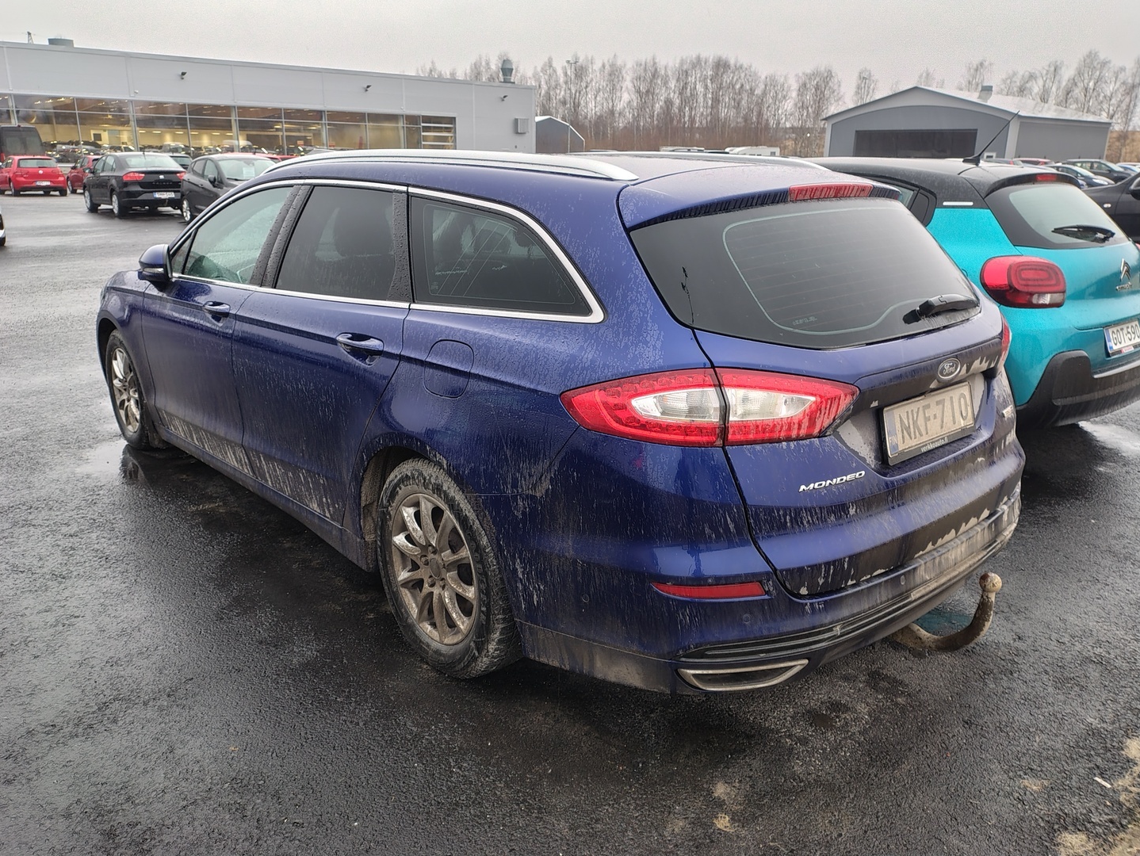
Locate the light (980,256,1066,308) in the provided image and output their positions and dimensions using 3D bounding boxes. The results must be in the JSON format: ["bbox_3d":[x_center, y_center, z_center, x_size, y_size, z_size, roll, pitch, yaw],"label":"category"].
[{"bbox_3d":[1.958,-0.648,3.546,0.290,0.200,0.250,-14,23,-38],"label":"light"}]

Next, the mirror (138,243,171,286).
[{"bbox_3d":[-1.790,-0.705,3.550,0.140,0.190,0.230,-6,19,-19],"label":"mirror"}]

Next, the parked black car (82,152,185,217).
[{"bbox_3d":[-10.900,-6.100,20.750,1.710,1.460,4.480,-15,23,-40],"label":"parked black car"}]

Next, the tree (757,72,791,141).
[{"bbox_3d":[24.773,-37.916,100.000,4.100,10.500,4.100,-15,23,-39],"label":"tree"}]

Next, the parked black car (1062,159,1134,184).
[{"bbox_3d":[34.028,-16.426,53.000,1.800,1.520,4.400,-13,22,-35],"label":"parked black car"}]

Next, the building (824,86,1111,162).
[{"bbox_3d":[31.400,-22.900,65.000,18.500,6.600,14.600,-15,23,-40],"label":"building"}]

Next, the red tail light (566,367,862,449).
[{"bbox_3d":[0.314,-0.100,1.785,0.530,0.170,0.380,-15,23,-39],"label":"red tail light"}]

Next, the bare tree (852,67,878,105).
[{"bbox_3d":[42.968,-45.087,120.000,3.765,15.513,3.765,0,18,0],"label":"bare tree"}]

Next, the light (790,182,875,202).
[{"bbox_3d":[0.692,-0.623,2.174,0.385,0.042,0.050,-15,23,-39],"label":"light"}]

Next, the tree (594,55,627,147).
[{"bbox_3d":[5.907,-46.079,120.000,4.933,16.967,4.933,0,18,0],"label":"tree"}]

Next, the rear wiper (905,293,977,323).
[{"bbox_3d":[1.002,-0.313,2.233,0.410,0.055,0.060,-15,23,-39],"label":"rear wiper"}]

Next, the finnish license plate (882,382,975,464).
[{"bbox_3d":[0.946,-0.013,2.170,0.450,0.135,0.020,-16,9,-41],"label":"finnish license plate"}]

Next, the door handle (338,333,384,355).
[{"bbox_3d":[-0.606,-0.245,2.390,0.060,0.050,0.250,-15,23,-39],"label":"door handle"}]

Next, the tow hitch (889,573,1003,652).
[{"bbox_3d":[1.009,0.487,2.275,0.060,0.270,0.300,-16,24,-41],"label":"tow hitch"}]

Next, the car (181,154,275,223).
[{"bbox_3d":[-7.060,-5.150,17.950,1.740,1.480,4.000,-16,24,-41],"label":"car"}]

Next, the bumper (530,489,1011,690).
[{"bbox_3d":[0.747,0.246,2.370,1.850,0.480,0.600,-15,23,-39],"label":"bumper"}]

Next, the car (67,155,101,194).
[{"bbox_3d":[-18.600,-10.000,32.600,1.730,1.470,4.100,-16,24,-42],"label":"car"}]

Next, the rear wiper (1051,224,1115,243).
[{"bbox_3d":[2.382,-0.905,3.830,0.380,0.090,0.080,-16,-2,-25],"label":"rear wiper"}]

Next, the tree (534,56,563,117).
[{"bbox_3d":[-2.596,-38.782,100.000,3.600,12.000,3.600,0,18,0],"label":"tree"}]

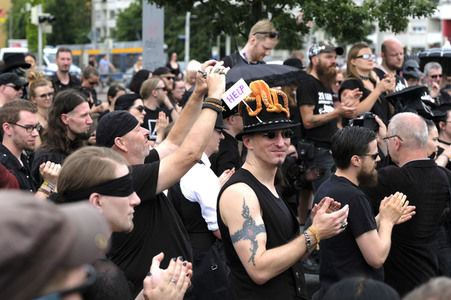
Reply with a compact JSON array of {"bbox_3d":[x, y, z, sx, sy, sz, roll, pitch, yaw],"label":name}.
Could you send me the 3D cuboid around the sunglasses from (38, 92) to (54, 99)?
[{"bbox_3d":[-1.413,-0.429,13.300,0.140,0.045,0.130,-4,6,-37],"label":"sunglasses"}]

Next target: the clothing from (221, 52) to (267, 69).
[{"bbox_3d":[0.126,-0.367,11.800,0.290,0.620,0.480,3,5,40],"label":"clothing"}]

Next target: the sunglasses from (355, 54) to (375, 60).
[{"bbox_3d":[1.117,-0.744,13.600,0.145,0.045,0.145,-3,5,-40],"label":"sunglasses"}]

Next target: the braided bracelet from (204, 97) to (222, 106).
[{"bbox_3d":[-0.051,-0.207,7.200,0.072,0.032,0.063,9,8,-24],"label":"braided bracelet"}]

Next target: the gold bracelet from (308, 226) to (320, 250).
[{"bbox_3d":[0.345,0.341,6.550,0.030,0.080,0.070,-31,0,6],"label":"gold bracelet"}]

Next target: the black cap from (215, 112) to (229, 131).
[{"bbox_3d":[-0.106,-0.170,9.400,0.290,0.130,0.240,1,5,6],"label":"black cap"}]

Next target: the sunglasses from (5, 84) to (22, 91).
[{"bbox_3d":[-1.698,-0.499,13.500,0.150,0.045,0.145,1,4,13],"label":"sunglasses"}]

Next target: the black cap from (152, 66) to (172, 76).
[{"bbox_3d":[-0.618,-0.771,16.700,0.230,0.115,0.180,2,5,24],"label":"black cap"}]

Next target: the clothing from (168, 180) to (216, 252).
[{"bbox_3d":[-0.161,0.289,8.500,0.270,0.520,0.400,-2,4,-21],"label":"clothing"}]

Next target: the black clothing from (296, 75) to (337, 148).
[{"bbox_3d":[0.748,-0.314,13.600,0.290,0.640,0.460,2,5,30],"label":"black clothing"}]

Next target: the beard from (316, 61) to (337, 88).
[{"bbox_3d":[0.762,-0.570,12.750,0.130,0.205,0.140,2,5,23],"label":"beard"}]

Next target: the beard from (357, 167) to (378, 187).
[{"bbox_3d":[0.616,0.112,7.300,0.100,0.095,0.130,0,5,-3],"label":"beard"}]

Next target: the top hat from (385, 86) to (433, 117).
[{"bbox_3d":[1.046,-0.264,9.500,0.290,0.170,0.280,-20,4,14],"label":"top hat"}]

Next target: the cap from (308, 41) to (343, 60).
[{"bbox_3d":[0.761,-0.759,12.800,0.270,0.135,0.180,2,5,23],"label":"cap"}]

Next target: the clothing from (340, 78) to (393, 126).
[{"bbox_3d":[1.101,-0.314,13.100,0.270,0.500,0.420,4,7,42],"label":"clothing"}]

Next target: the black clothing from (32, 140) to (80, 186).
[{"bbox_3d":[-0.762,0.245,8.200,0.300,0.620,0.480,2,5,28],"label":"black clothing"}]

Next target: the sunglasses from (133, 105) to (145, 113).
[{"bbox_3d":[-0.581,-0.276,11.100,0.130,0.047,0.140,2,5,21],"label":"sunglasses"}]

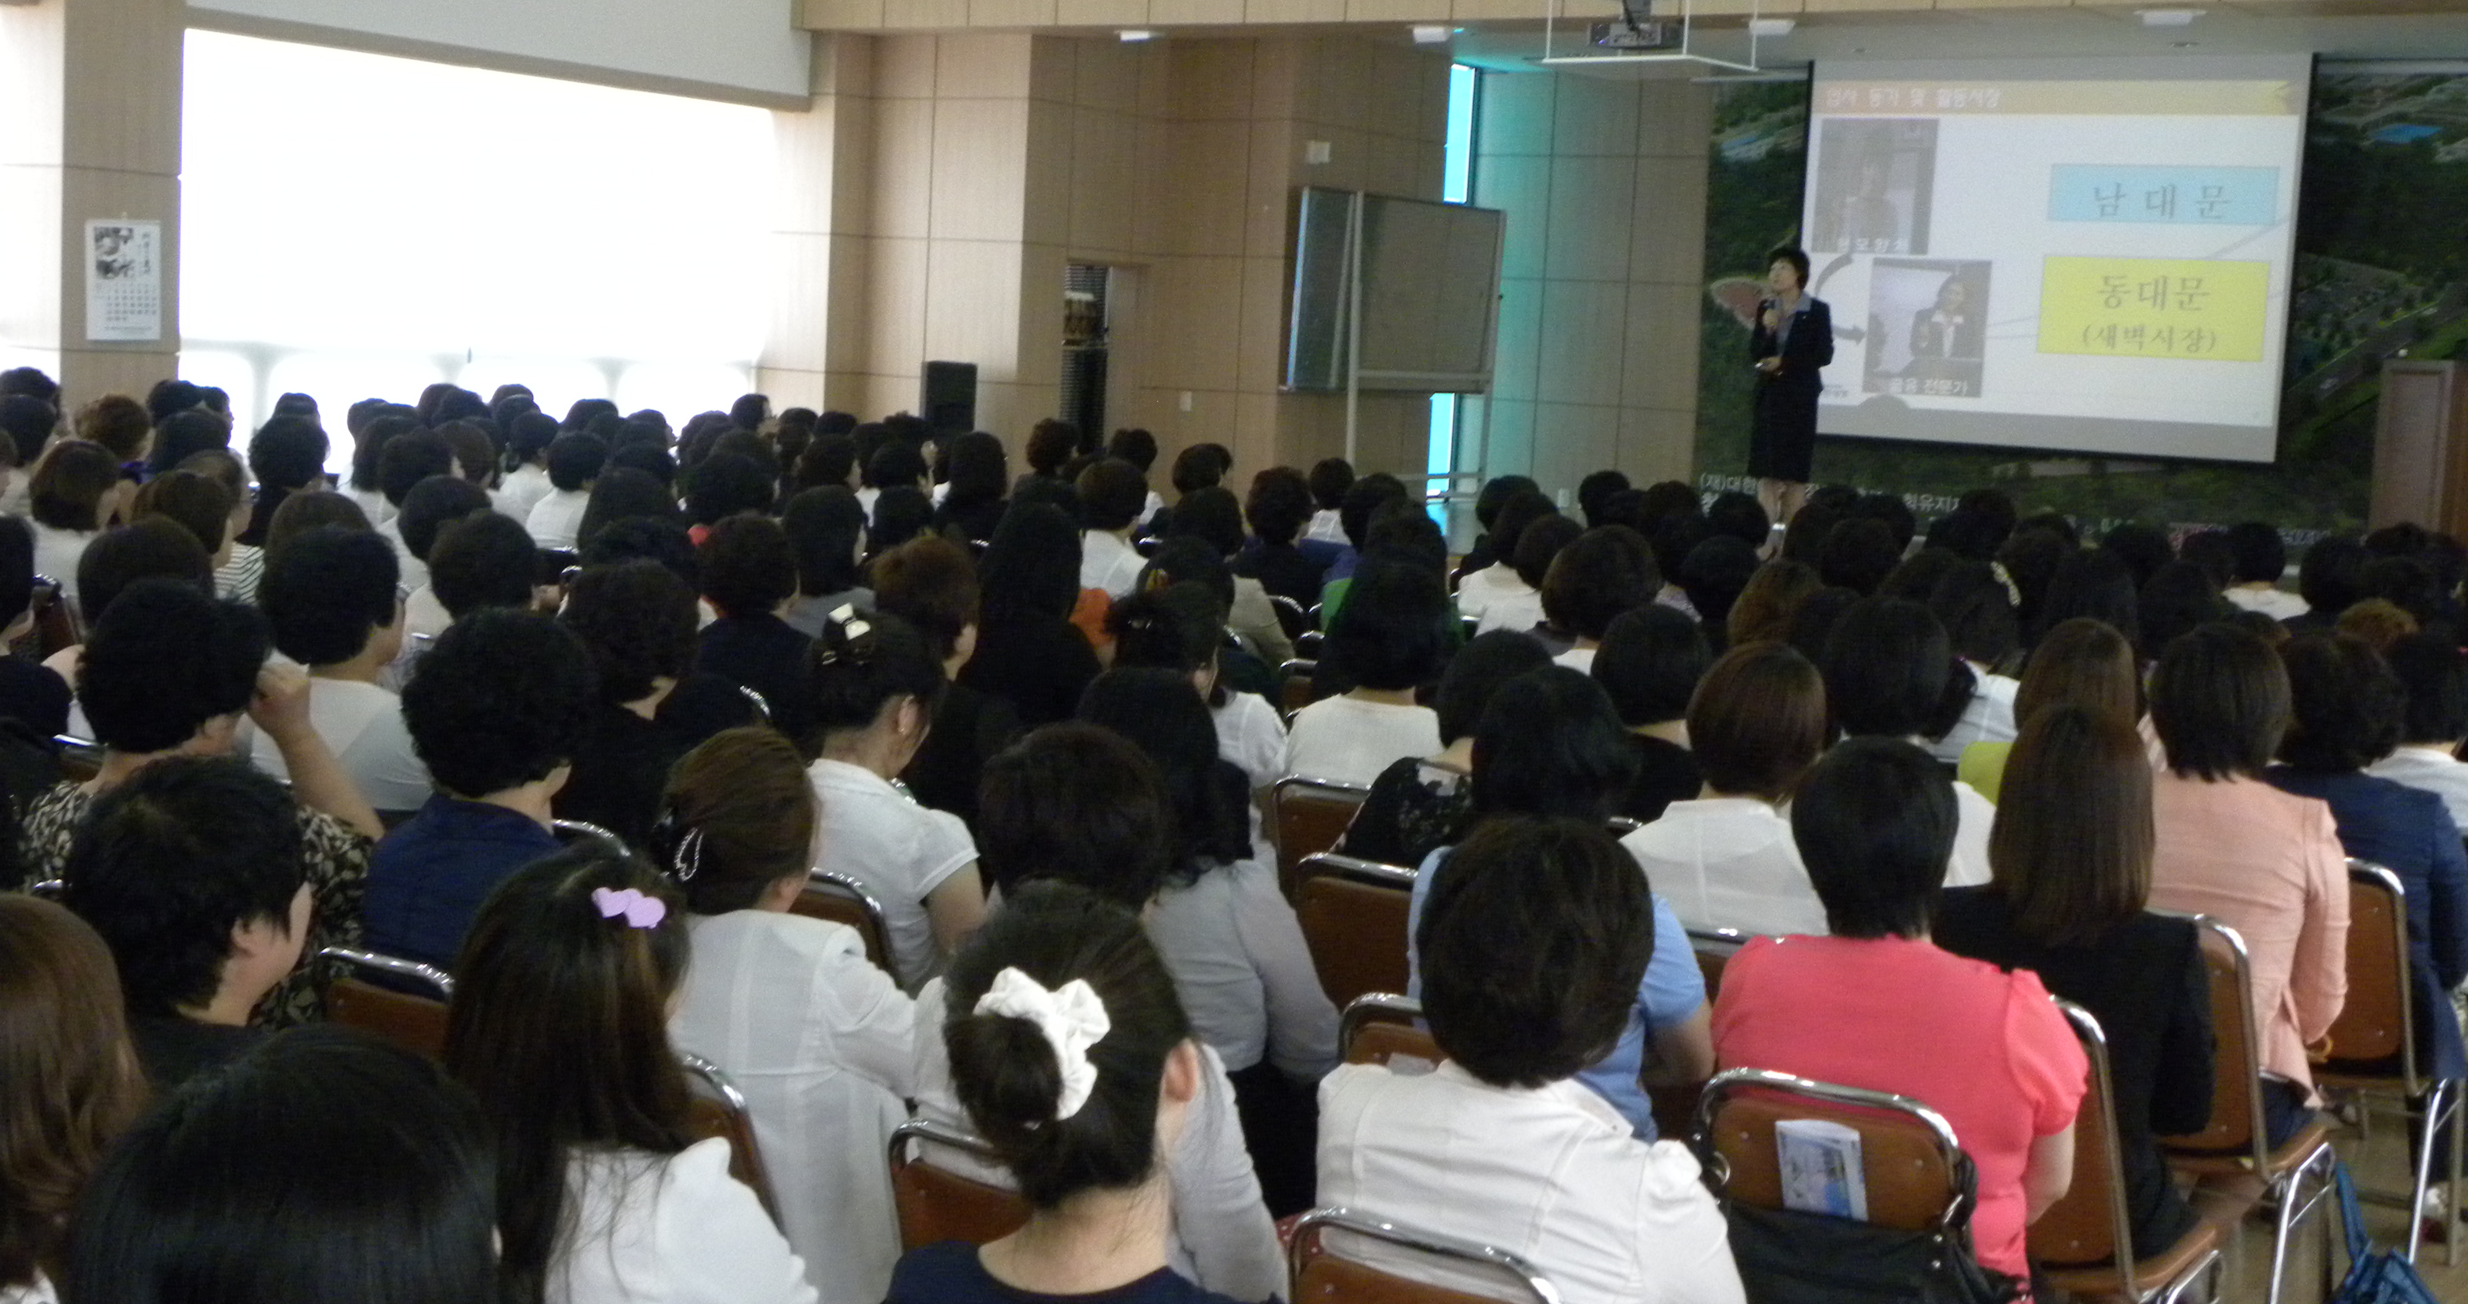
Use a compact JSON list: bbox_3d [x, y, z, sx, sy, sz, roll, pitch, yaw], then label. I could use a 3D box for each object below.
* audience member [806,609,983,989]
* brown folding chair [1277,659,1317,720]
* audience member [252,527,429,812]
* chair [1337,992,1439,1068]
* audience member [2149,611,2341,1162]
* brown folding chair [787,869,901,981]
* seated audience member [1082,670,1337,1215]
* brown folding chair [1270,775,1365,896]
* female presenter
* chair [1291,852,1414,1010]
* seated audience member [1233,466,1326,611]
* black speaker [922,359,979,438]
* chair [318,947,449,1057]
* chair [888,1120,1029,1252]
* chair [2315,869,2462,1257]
[{"bbox_3d":[-0.482,0.556,4.951,0.460,1.290,0.740,7,7,34],"label":"audience member"},{"bbox_3d":[0.377,0.444,8.880,0.420,0.831,0.500,6,7,27],"label":"brown folding chair"},{"bbox_3d":[-1.581,0.411,5.633,0.460,1.320,0.740,7,7,34],"label":"audience member"},{"bbox_3d":[0.398,0.890,4.112,0.430,0.865,0.540,8,8,37],"label":"chair"},{"bbox_3d":[1.736,0.614,5.276,0.450,1.345,0.740,7,7,34],"label":"audience member"},{"bbox_3d":[-0.567,0.758,4.901,0.440,0.890,0.580,7,7,34],"label":"brown folding chair"},{"bbox_3d":[-0.047,0.646,4.677,0.470,1.270,0.720,7,7,34],"label":"seated audience member"},{"bbox_3d":[0.345,0.682,6.103,0.440,0.890,0.580,7,7,30],"label":"brown folding chair"},{"bbox_3d":[2.841,-1.280,15.145,0.470,1.630,0.360,8,8,40],"label":"female presenter"},{"bbox_3d":[0.356,0.777,5.199,0.440,0.890,0.580,7,7,34],"label":"chair"},{"bbox_3d":[0.236,-0.126,11.949,0.470,1.275,0.720,6,7,28],"label":"seated audience member"},{"bbox_3d":[-1.618,-1.371,16.525,0.290,0.520,0.270,2,6,-12],"label":"black speaker"},{"bbox_3d":[-0.959,0.824,4.022,0.430,0.865,0.540,8,8,38],"label":"chair"},{"bbox_3d":[-0.120,0.944,3.345,0.430,0.865,0.540,8,8,38],"label":"chair"},{"bbox_3d":[2.195,0.806,5.815,0.430,0.865,0.540,8,8,35],"label":"chair"}]

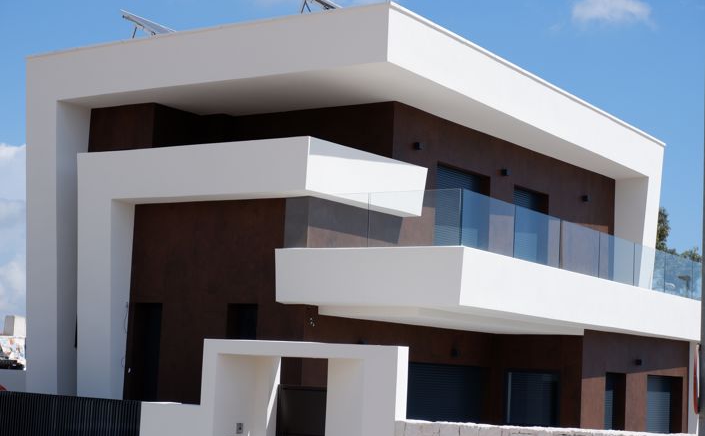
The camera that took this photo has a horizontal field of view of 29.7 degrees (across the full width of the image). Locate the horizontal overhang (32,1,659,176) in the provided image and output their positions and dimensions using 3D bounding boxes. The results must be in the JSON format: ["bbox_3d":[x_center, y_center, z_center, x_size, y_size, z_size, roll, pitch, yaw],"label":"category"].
[{"bbox_3d":[0.582,-1.814,26.113,7.879,0.859,11.842,-2,-8,34],"label":"horizontal overhang"}]

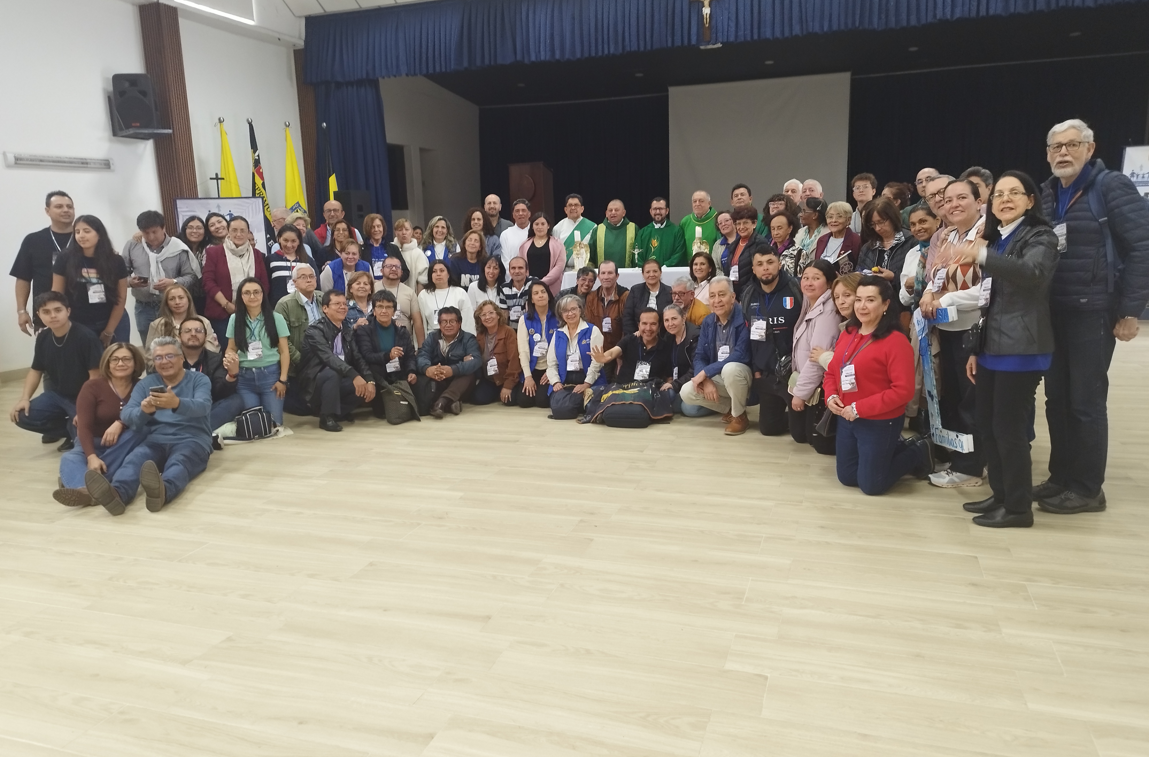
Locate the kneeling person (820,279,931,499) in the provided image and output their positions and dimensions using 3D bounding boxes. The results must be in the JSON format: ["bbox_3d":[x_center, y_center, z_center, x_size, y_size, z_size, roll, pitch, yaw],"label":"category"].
[{"bbox_3d":[1.651,0.001,4.237,0.610,1.100,0.490,-12,16,-39],"label":"kneeling person"}]

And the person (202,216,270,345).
[{"bbox_3d":[-2.854,-0.599,6.753,0.510,1.540,0.330,-7,13,-20],"label":"person"}]

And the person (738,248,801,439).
[{"bbox_3d":[1.300,-0.289,5.409,0.500,1.250,0.620,0,11,11],"label":"person"}]

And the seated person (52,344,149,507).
[{"bbox_3d":[-2.784,0.208,4.748,0.600,0.800,0.840,-7,13,-23],"label":"seated person"}]

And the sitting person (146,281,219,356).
[{"bbox_3d":[-3.061,-0.248,6.346,0.550,1.040,0.600,-7,13,-20],"label":"sitting person"}]

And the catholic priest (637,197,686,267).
[{"bbox_3d":[0.852,-0.960,7.883,0.560,1.630,0.400,2,12,18],"label":"catholic priest"}]

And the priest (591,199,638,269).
[{"bbox_3d":[0.415,-0.941,7.882,0.540,1.620,0.400,0,12,9],"label":"priest"}]

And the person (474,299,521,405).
[{"bbox_3d":[-0.619,-0.238,6.429,0.440,0.810,0.580,-1,12,7],"label":"person"}]

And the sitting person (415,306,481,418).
[{"bbox_3d":[-0.987,-0.165,6.175,0.570,0.800,0.660,-4,12,-8],"label":"sitting person"}]

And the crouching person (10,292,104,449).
[{"bbox_3d":[-3.606,-0.058,5.634,0.620,1.050,0.640,-4,12,-12],"label":"crouching person"}]

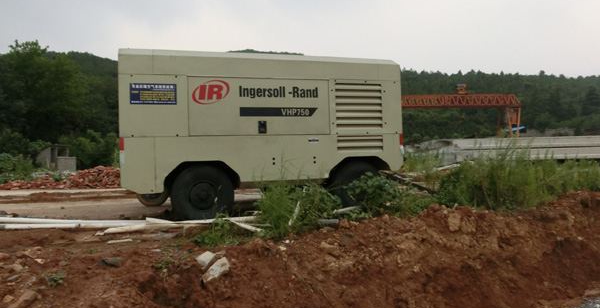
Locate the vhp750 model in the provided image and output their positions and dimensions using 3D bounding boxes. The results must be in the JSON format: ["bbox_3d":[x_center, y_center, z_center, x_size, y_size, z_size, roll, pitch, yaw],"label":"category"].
[{"bbox_3d":[-0.616,-0.241,6.862,3.900,2.272,1.950,-1,-1,-15],"label":"vhp750 model"}]

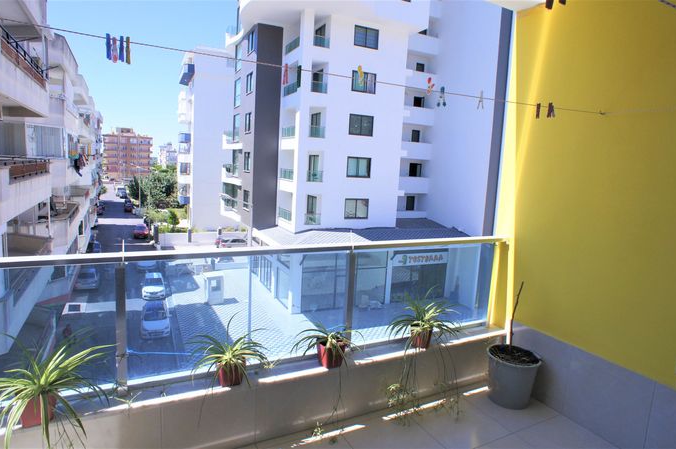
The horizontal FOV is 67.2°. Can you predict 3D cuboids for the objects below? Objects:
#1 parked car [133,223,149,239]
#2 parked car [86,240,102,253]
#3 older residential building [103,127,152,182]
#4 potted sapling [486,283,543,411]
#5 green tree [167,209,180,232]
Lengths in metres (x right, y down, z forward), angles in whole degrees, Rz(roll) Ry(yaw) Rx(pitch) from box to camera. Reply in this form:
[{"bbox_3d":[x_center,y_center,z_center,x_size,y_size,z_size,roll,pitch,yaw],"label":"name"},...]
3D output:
[{"bbox_3d":[-27.618,0.925,71.223,1.760,1.460,4.200,0,7,-23],"label":"parked car"},{"bbox_3d":[-27.295,2.560,56.998,1.760,1.460,4.200,0,7,-23],"label":"parked car"},{"bbox_3d":[-89.519,-29.470,216.426,19.500,21.667,13.000,-1,7,-29],"label":"older residential building"},{"bbox_3d":[1.173,0.778,3.372,0.349,0.814,0.349,0,7,-23],"label":"potted sapling"},{"bbox_3d":[-23.763,-0.578,73.500,2.000,3.500,2.000,0,7,-23],"label":"green tree"}]

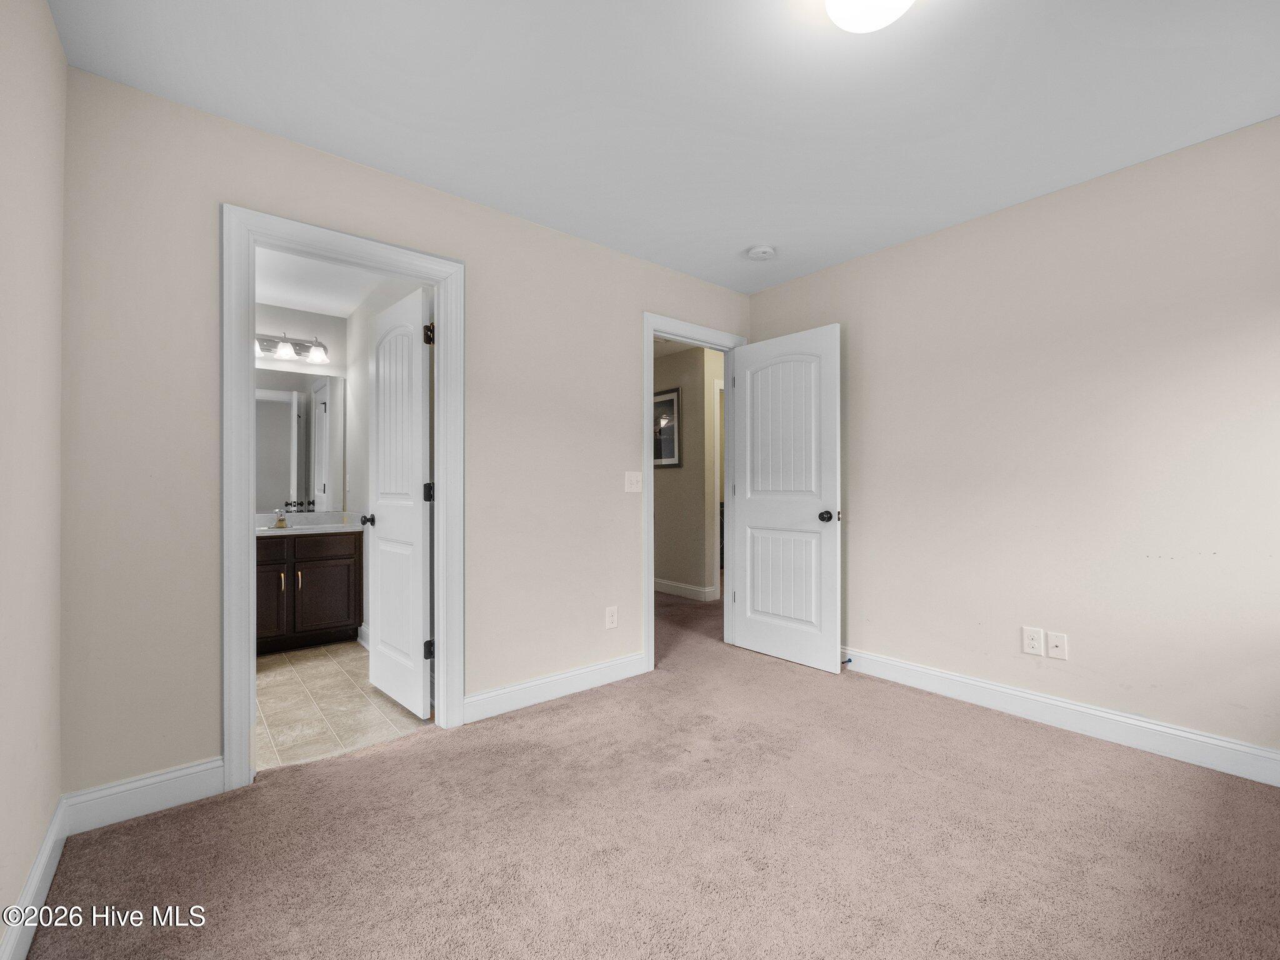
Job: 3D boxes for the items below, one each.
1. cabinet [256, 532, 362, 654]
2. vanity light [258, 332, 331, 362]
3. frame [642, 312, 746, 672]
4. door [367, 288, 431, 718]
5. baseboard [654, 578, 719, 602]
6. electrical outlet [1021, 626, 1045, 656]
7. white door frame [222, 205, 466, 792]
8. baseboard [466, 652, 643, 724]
[{"bbox_3d":[-2.470,0.761,3.623,0.870,0.800,0.550,0,-1,-38],"label":"cabinet"},{"bbox_3d":[-2.591,-0.982,3.794,0.590,0.205,0.170,0,-1,-38],"label":"vanity light"},{"bbox_3d":[0.364,0.073,3.393,0.925,2.135,0.130,0,-1,-38],"label":"frame"},{"bbox_3d":[-1.252,0.114,2.688,0.675,2.035,0.040,-1,-1,42],"label":"door"},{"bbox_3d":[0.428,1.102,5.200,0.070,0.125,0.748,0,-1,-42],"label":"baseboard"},{"bbox_3d":[1.847,0.760,2.433,0.009,0.121,0.078,0,-1,-42],"label":"electrical outlet"},{"bbox_3d":[-1.198,0.063,2.186,0.885,2.135,0.130,0,-1,-38],"label":"white door frame"},{"bbox_3d":[-0.388,1.074,2.728,1.075,0.124,0.018,0,-1,-38],"label":"baseboard"}]

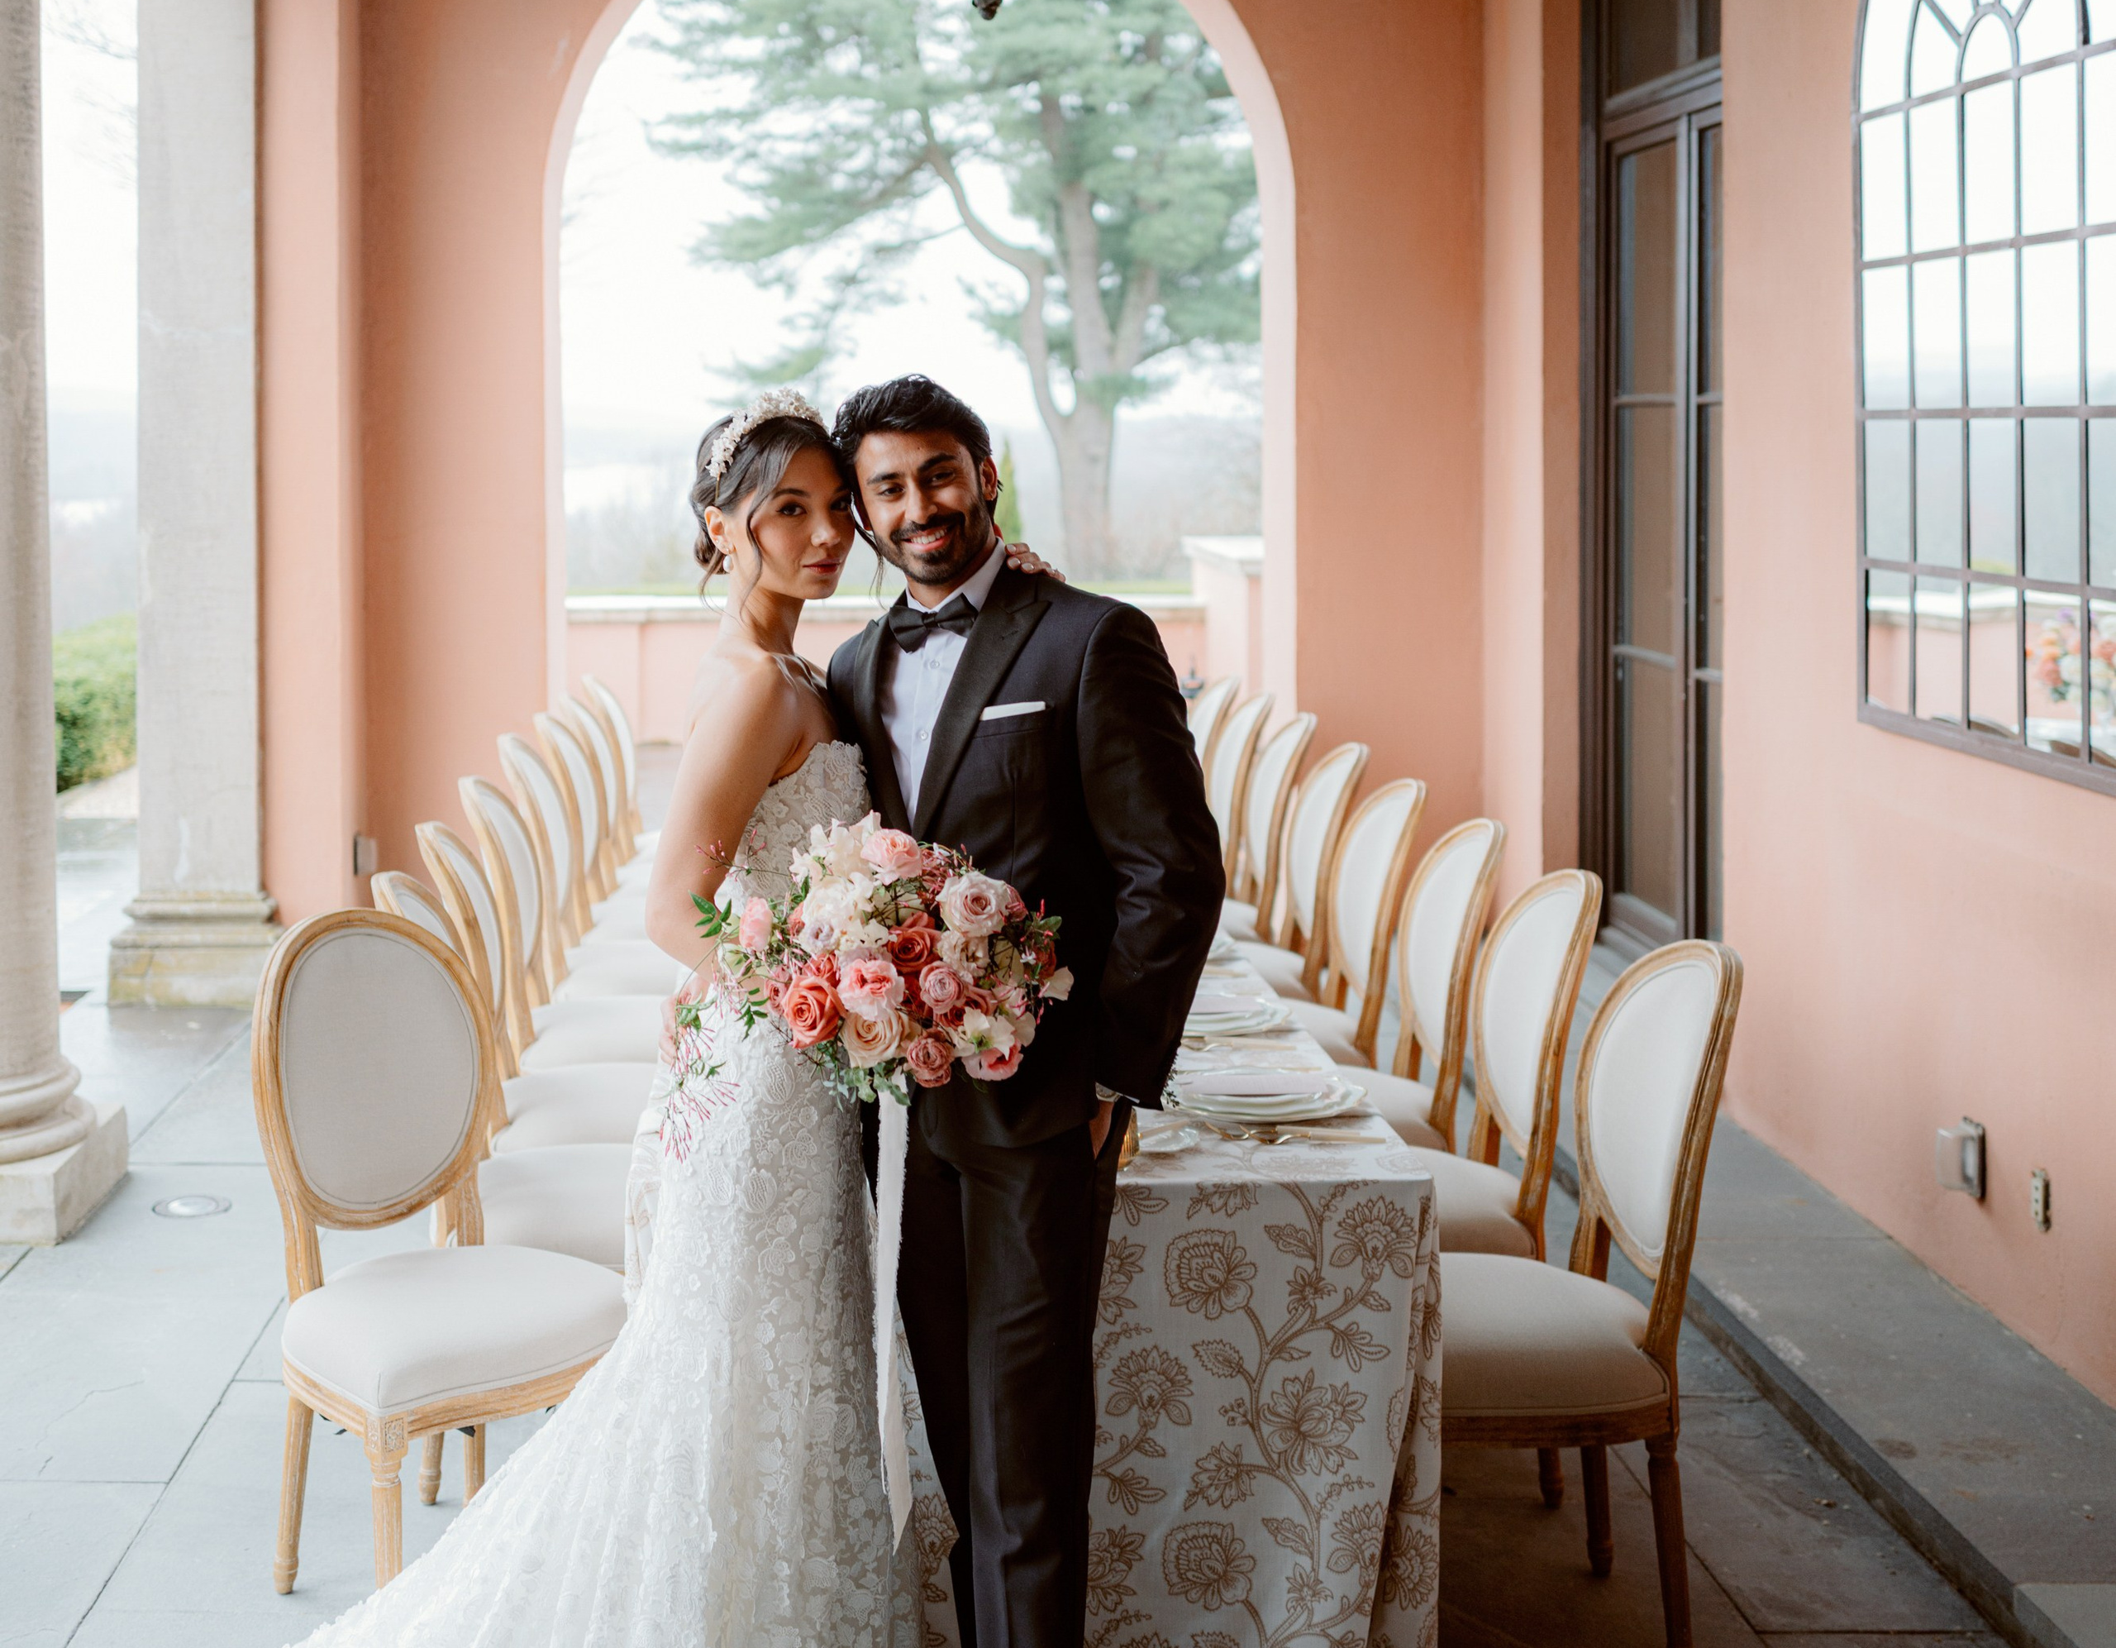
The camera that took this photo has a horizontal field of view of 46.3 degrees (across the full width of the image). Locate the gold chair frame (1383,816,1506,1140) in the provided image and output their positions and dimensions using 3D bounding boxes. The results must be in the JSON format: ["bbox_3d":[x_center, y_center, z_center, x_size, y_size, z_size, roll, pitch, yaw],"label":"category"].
[{"bbox_3d":[0.545,0.478,4.792,0.570,0.970,0.500,-1,7,-6],"label":"gold chair frame"}]

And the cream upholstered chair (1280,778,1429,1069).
[{"bbox_3d":[0.477,0.392,5.346,0.570,0.970,0.500,-1,7,-6],"label":"cream upholstered chair"}]

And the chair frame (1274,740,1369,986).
[{"bbox_3d":[0.426,0.297,5.897,0.570,0.970,0.500,-1,7,-6],"label":"chair frame"}]

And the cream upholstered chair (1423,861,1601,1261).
[{"bbox_3d":[0.613,0.565,4.249,0.570,0.970,0.500,-1,7,-6],"label":"cream upholstered chair"}]

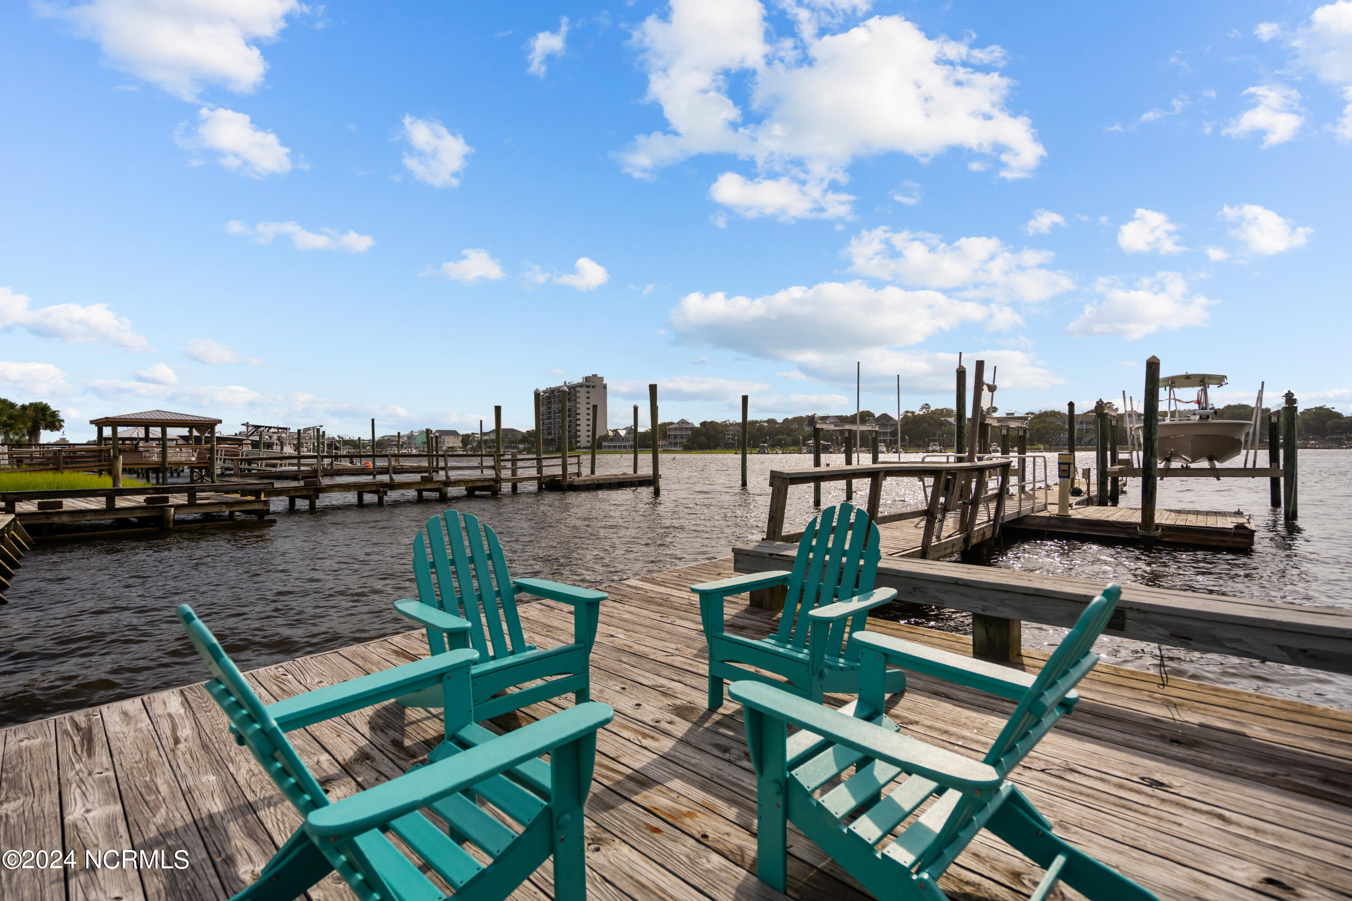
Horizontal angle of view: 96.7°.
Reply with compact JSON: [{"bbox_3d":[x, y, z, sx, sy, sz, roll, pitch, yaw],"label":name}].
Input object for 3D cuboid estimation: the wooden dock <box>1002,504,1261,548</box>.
[{"bbox_3d":[9.541,1.526,12.805,3.787,0.340,3.218,0,0,39],"label":"wooden dock"}]

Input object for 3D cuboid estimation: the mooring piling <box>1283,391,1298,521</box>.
[{"bbox_3d":[14.482,0.118,14.164,0.250,3.052,0.250,-1,0,-44],"label":"mooring piling"}]

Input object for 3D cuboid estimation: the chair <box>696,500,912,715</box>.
[{"bbox_3d":[0.611,0.721,2.799,0.890,0.920,0.745,-1,0,-44],"label":"chair"}]

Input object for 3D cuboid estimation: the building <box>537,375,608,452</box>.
[{"bbox_3d":[-56.487,-19.477,329.954,16.000,39.000,60.000,-1,0,-30],"label":"building"}]

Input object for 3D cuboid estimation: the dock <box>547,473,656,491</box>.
[{"bbox_3d":[-3.411,1.561,29.513,2.000,0.450,6.229,0,0,36],"label":"dock"}]

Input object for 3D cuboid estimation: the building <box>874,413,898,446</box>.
[{"bbox_3d":[82.905,-7.746,239.935,10.000,13.400,10.500,0,0,9],"label":"building"}]

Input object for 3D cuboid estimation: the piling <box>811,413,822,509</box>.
[{"bbox_3d":[4.273,0.322,18.280,0.230,2.797,0.230,0,0,0],"label":"piling"}]

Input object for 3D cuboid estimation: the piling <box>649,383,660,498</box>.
[{"bbox_3d":[-0.802,-0.365,22.871,0.270,4.299,0.270,-2,0,-2],"label":"piling"}]

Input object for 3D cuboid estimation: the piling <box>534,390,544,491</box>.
[{"bbox_3d":[-6.074,-0.464,26.658,0.260,4.511,0.260,0,0,0],"label":"piling"}]

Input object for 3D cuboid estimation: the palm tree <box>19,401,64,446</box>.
[{"bbox_3d":[-63.449,-1.688,60.000,3.400,6.200,3.400,0,0,43],"label":"palm tree"}]

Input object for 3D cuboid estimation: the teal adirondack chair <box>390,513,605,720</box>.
[{"bbox_3d":[-0.867,0.738,2.719,0.736,0.900,0.884,-1,0,-45],"label":"teal adirondack chair"}]

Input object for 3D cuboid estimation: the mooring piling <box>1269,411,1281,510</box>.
[{"bbox_3d":[17.202,0.240,17.241,0.240,2.785,0.240,-1,0,45],"label":"mooring piling"}]

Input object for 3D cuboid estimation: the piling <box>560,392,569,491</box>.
[{"bbox_3d":[-4.947,-0.493,26.720,0.280,4.605,0.280,0,0,-11],"label":"piling"}]

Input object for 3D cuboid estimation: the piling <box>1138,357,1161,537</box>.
[{"bbox_3d":[8.930,-0.019,11.299,0.220,3.498,0.220,1,0,38],"label":"piling"}]

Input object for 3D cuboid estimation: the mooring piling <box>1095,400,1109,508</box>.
[{"bbox_3d":[11.007,0.192,15.549,0.250,3.008,0.250,1,0,35],"label":"mooring piling"}]

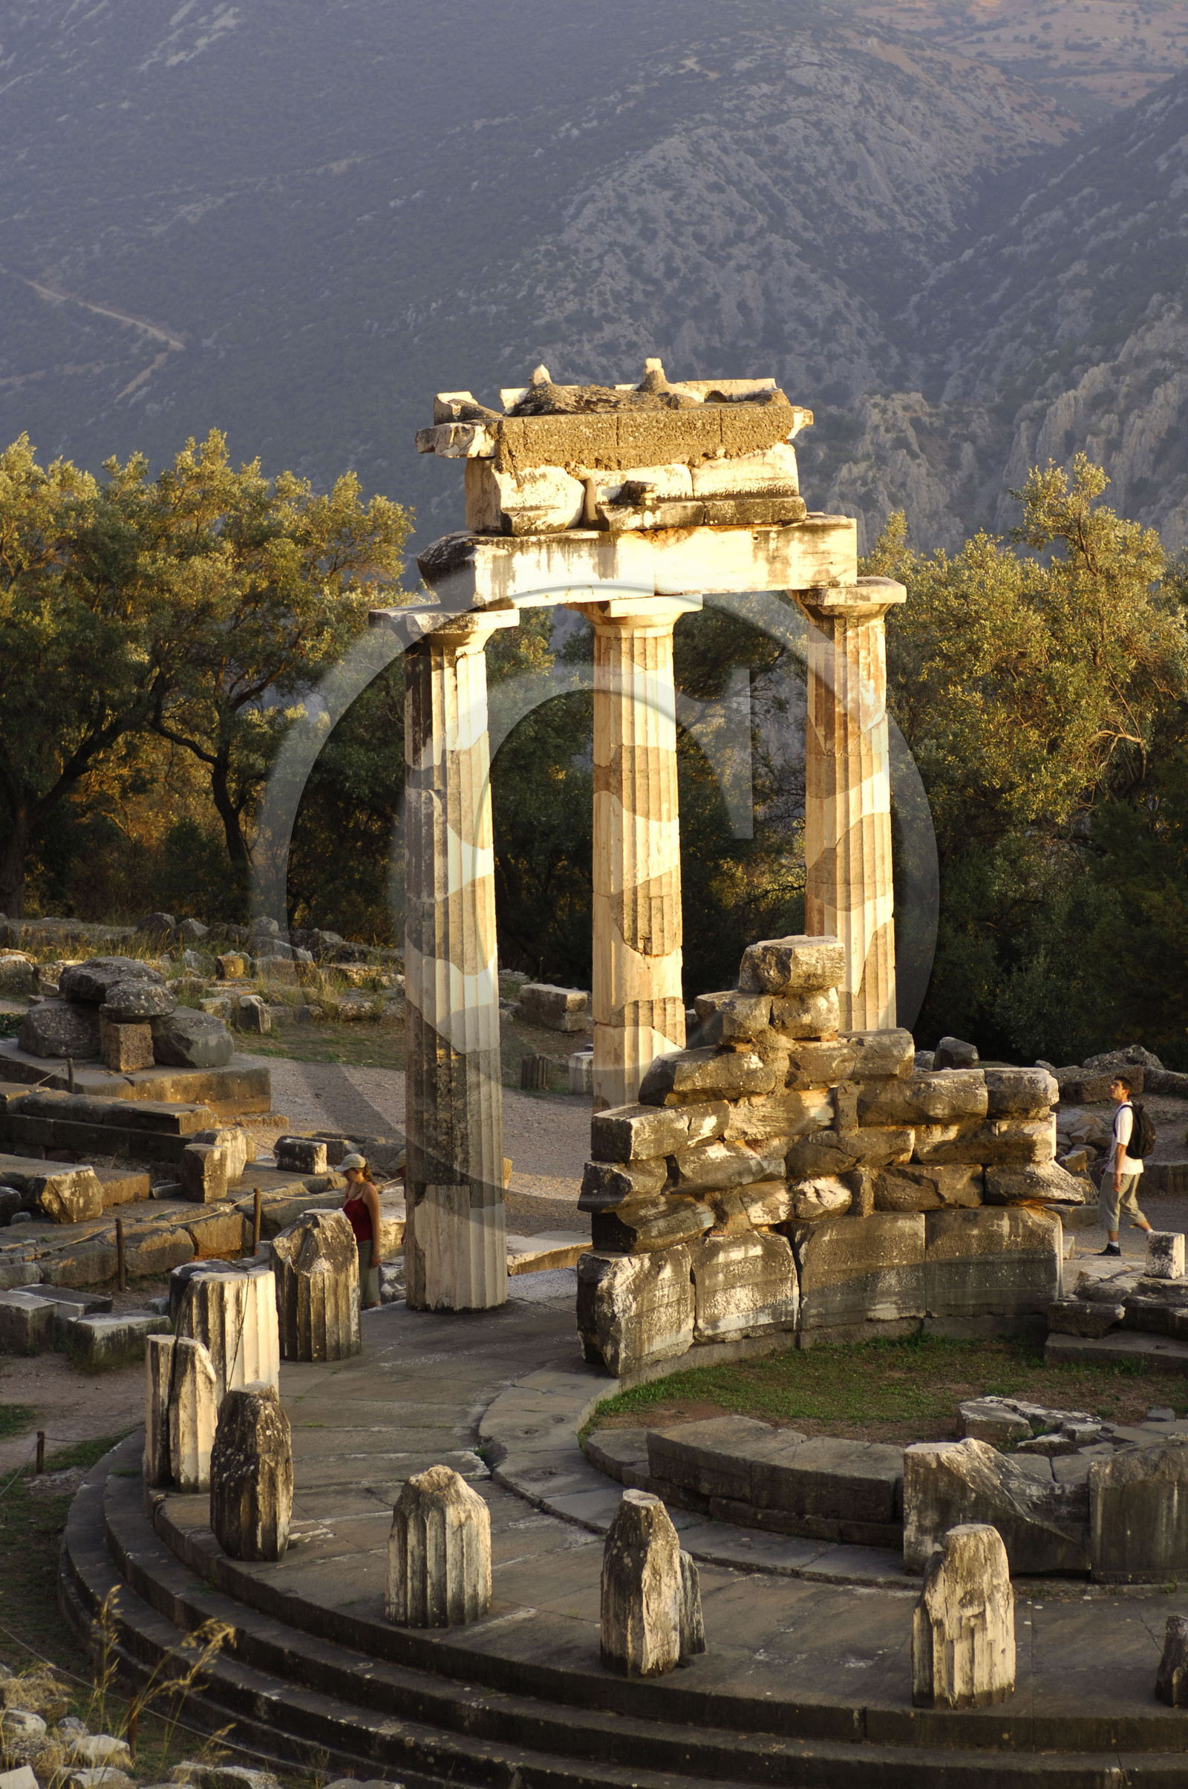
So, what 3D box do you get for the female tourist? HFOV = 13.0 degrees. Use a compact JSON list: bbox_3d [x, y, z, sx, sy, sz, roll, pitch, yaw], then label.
[{"bbox_3d":[-2.049,3.113,46.100,0.300,1.640,0.450,-6,10,-28],"label":"female tourist"}]

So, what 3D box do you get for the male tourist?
[{"bbox_3d":[4.872,2.479,47.539,0.620,1.700,0.520,0,9,0],"label":"male tourist"}]

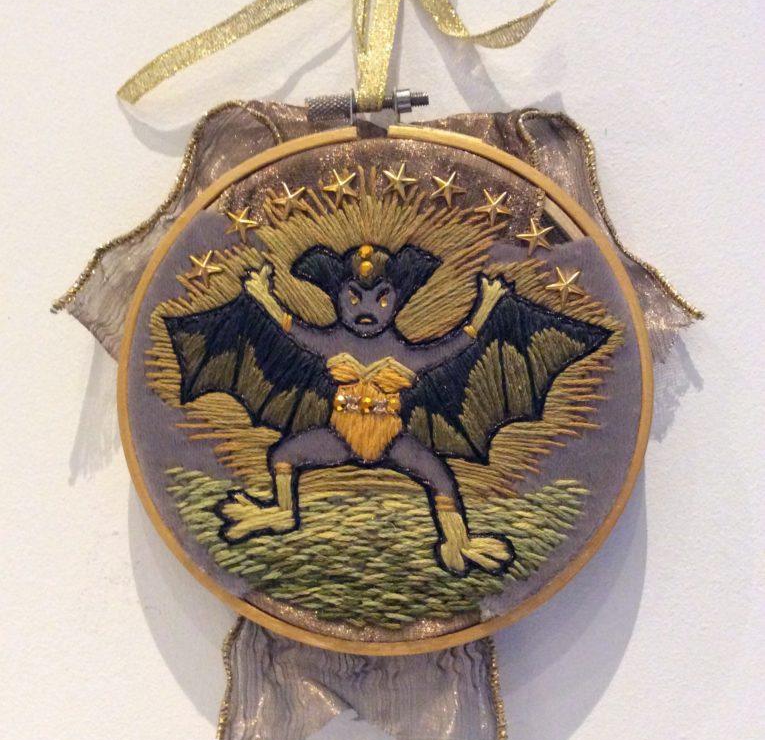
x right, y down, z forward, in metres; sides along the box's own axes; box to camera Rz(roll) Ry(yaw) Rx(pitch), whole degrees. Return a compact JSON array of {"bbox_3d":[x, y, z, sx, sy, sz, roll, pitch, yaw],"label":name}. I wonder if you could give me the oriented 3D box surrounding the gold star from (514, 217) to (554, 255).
[{"bbox_3d":[0.040,-0.035,0.247,0.010,0.010,0.003,0,0,0],"label":"gold star"}]

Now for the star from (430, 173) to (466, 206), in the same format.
[{"bbox_3d":[0.018,-0.047,0.247,0.009,0.009,0.003,0,0,0],"label":"star"}]

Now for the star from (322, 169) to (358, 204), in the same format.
[{"bbox_3d":[-0.011,-0.048,0.247,0.009,0.010,0.003,0,0,0],"label":"star"}]

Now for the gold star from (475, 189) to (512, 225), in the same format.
[{"bbox_3d":[0.029,-0.043,0.247,0.010,0.010,0.003,0,0,0],"label":"gold star"}]

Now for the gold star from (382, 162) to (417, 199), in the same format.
[{"bbox_3d":[0.005,-0.049,0.247,0.009,0.010,0.003,0,0,0],"label":"gold star"}]

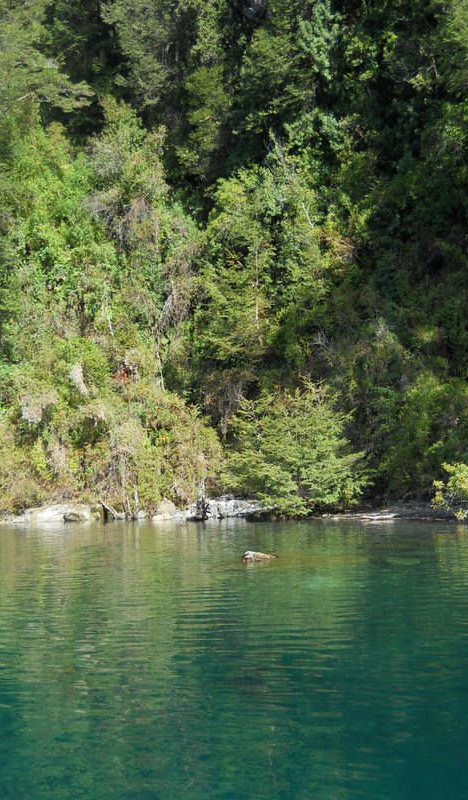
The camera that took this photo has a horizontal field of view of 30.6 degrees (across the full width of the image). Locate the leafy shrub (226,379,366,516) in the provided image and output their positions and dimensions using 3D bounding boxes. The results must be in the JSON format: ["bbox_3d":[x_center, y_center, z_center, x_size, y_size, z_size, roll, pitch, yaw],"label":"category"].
[{"bbox_3d":[1.484,1.151,20.300,3.150,3.150,2.800,-2,-3,0],"label":"leafy shrub"}]

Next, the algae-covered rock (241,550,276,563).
[{"bbox_3d":[0.361,2.306,12.600,0.530,0.160,0.380,-2,-3,0],"label":"algae-covered rock"}]

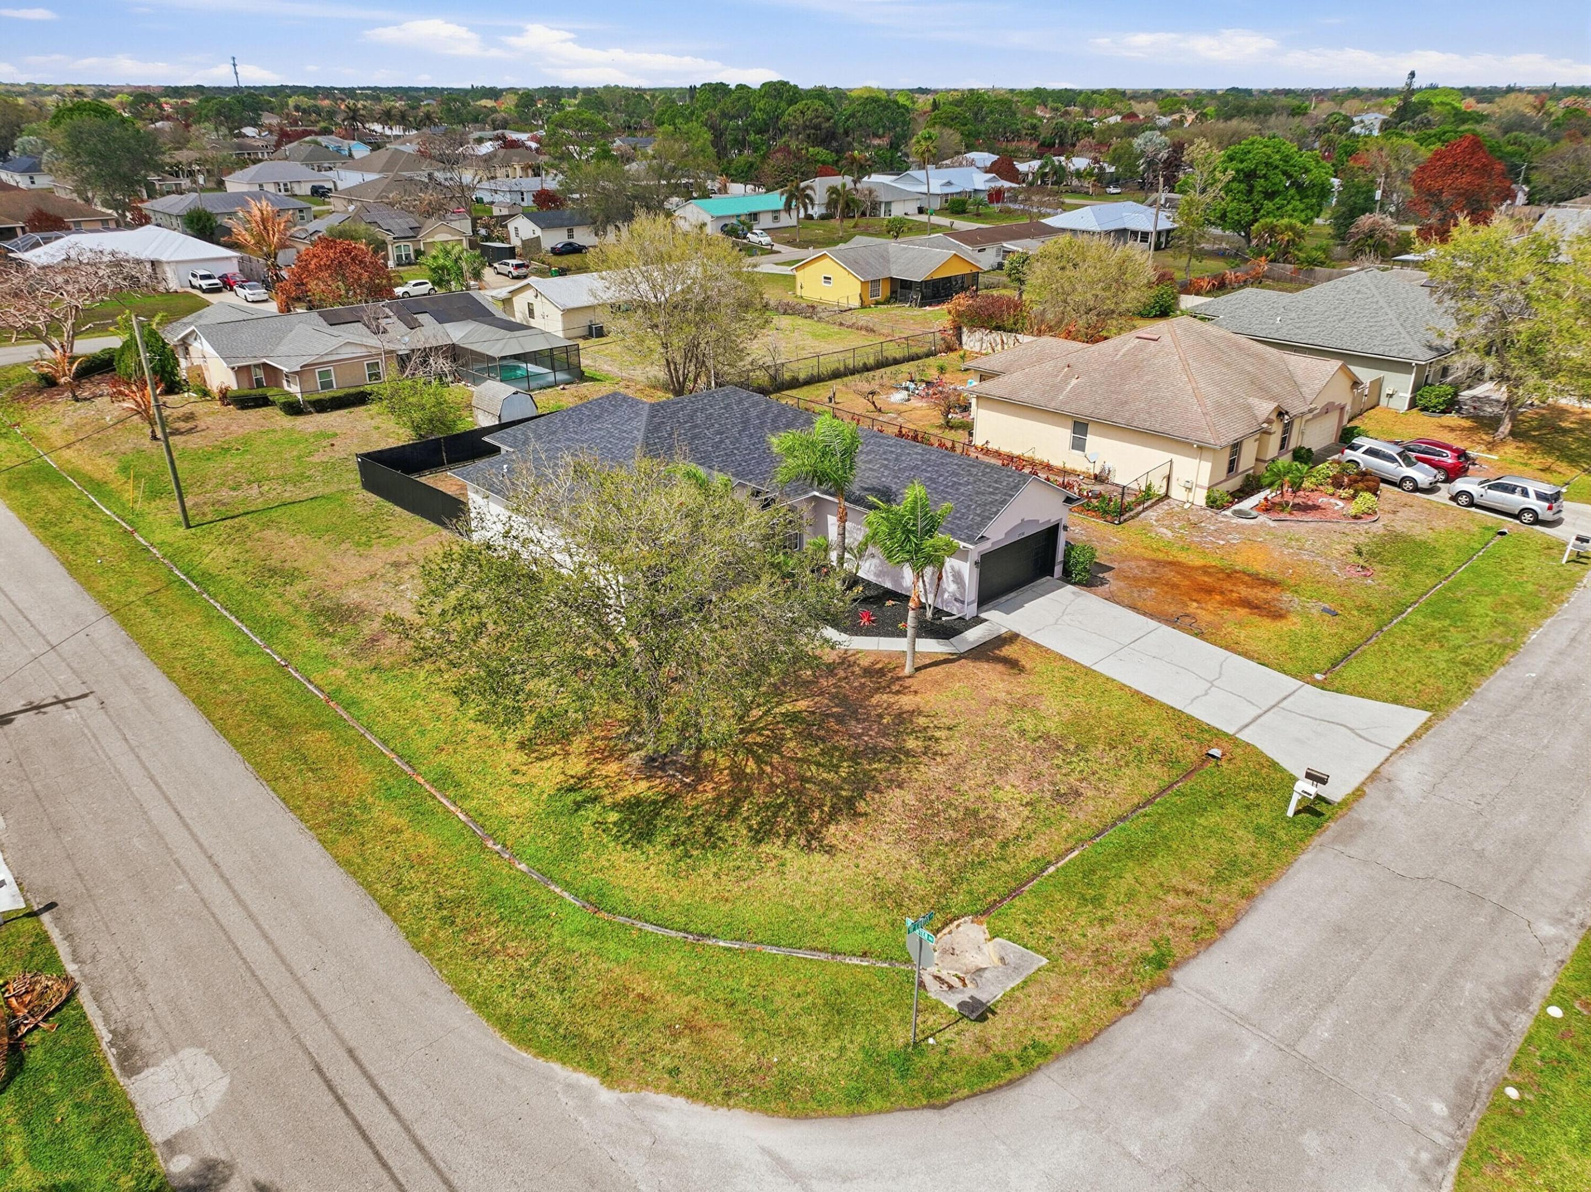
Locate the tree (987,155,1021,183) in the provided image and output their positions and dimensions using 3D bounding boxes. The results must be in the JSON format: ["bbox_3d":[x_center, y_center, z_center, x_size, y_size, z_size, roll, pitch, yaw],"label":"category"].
[{"bbox_3d":[39.519,-80.152,207.905,6.800,6.600,6.800,0,25,0],"label":"tree"}]

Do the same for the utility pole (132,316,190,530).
[{"bbox_3d":[-26.991,-7.218,46.995,0.276,9.268,0.276,-22,32,-39],"label":"utility pole"}]

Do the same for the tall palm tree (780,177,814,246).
[{"bbox_3d":[0.250,-48.153,137.829,4.300,7.600,4.300,0,25,0],"label":"tall palm tree"}]

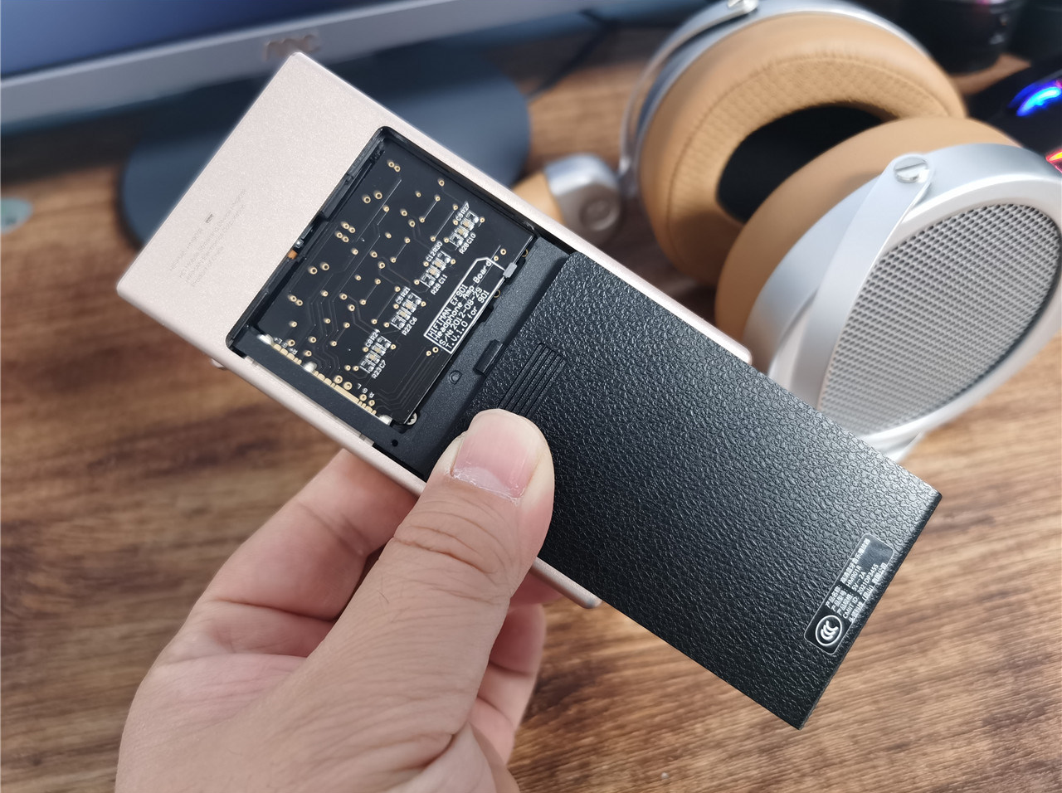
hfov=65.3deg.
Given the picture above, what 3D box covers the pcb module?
[{"bbox_3d":[-0.030,-0.025,0.182,0.041,0.003,0.053,34,84,2],"label":"pcb module"}]

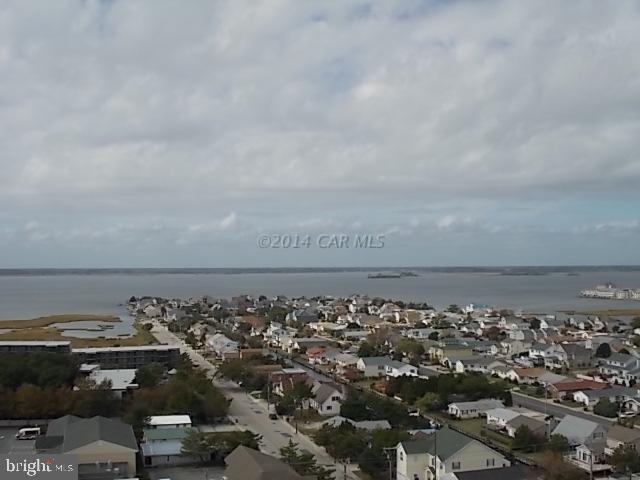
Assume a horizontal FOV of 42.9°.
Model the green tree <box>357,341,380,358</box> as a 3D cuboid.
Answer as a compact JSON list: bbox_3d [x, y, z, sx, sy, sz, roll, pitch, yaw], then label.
[{"bbox_3d":[22.478,50.828,377.542,10.300,8.300,9.990,0,-2,0],"label":"green tree"}]

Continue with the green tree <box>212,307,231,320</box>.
[{"bbox_3d":[-77.889,59.031,643.212,12.000,10.000,11.640,0,-2,0],"label":"green tree"}]

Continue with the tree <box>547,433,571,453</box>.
[{"bbox_3d":[54.151,46.146,184.705,5.180,4.010,4.980,-1,-2,16],"label":"tree"}]

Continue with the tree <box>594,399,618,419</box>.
[{"bbox_3d":[81.160,47.054,230.586,6.500,5.800,6.300,0,-2,0],"label":"tree"}]

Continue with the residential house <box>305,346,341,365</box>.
[{"bbox_3d":[1.810,49.140,343.740,12.000,5.400,9.000,0,-2,-18],"label":"residential house"}]

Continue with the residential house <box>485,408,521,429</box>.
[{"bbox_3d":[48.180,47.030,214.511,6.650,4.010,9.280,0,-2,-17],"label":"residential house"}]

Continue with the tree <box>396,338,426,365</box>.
[{"bbox_3d":[38.061,47.592,345.955,12.700,10.550,12.220,0,-2,6],"label":"tree"}]

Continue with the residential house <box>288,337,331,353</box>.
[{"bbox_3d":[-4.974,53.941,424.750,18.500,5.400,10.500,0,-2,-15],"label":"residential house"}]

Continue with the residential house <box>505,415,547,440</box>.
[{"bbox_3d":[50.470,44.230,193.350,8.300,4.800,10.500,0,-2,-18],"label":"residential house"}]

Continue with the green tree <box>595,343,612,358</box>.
[{"bbox_3d":[123.969,49.112,355.727,7.040,7.430,7.040,-1,-2,19],"label":"green tree"}]

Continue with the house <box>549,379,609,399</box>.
[{"bbox_3d":[81.895,47.650,258.977,17.100,5.080,7.820,0,-2,-17],"label":"house"}]

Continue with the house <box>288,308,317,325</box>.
[{"bbox_3d":[-13.454,58.173,624.338,18.000,9.800,13.500,0,-2,-21],"label":"house"}]

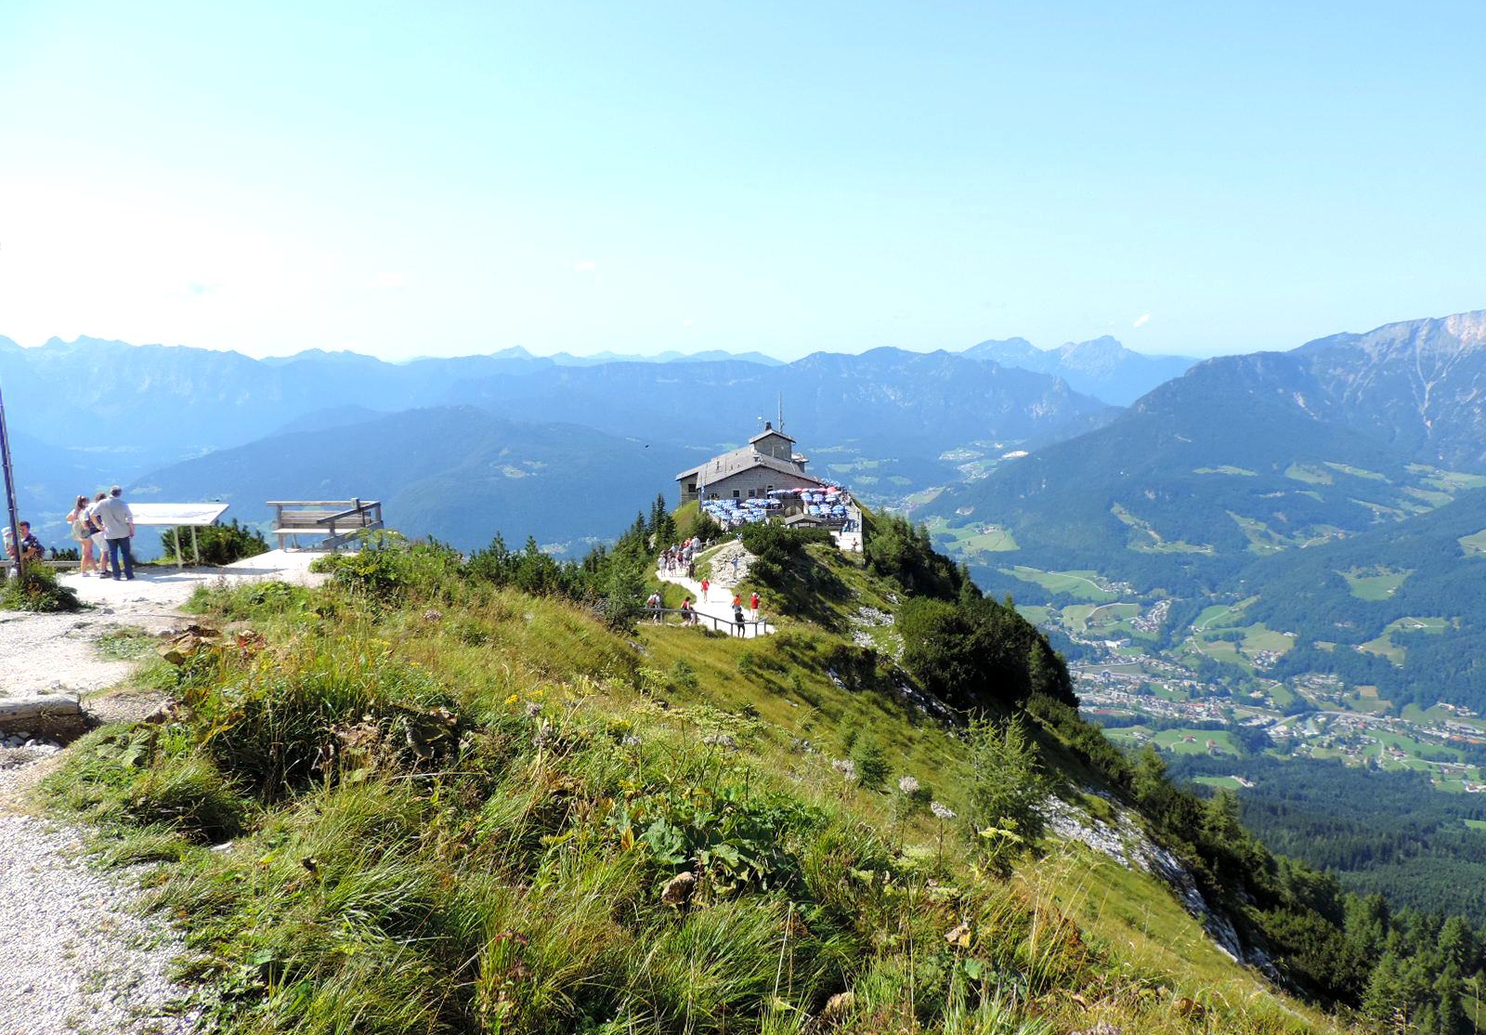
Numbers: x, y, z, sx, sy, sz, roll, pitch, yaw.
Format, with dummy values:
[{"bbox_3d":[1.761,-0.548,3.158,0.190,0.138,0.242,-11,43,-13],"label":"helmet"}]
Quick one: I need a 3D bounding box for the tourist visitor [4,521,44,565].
[{"bbox_3d":[-13.198,0.706,19.000,0.750,1.270,0.520,-7,11,-29],"label":"tourist visitor"}]

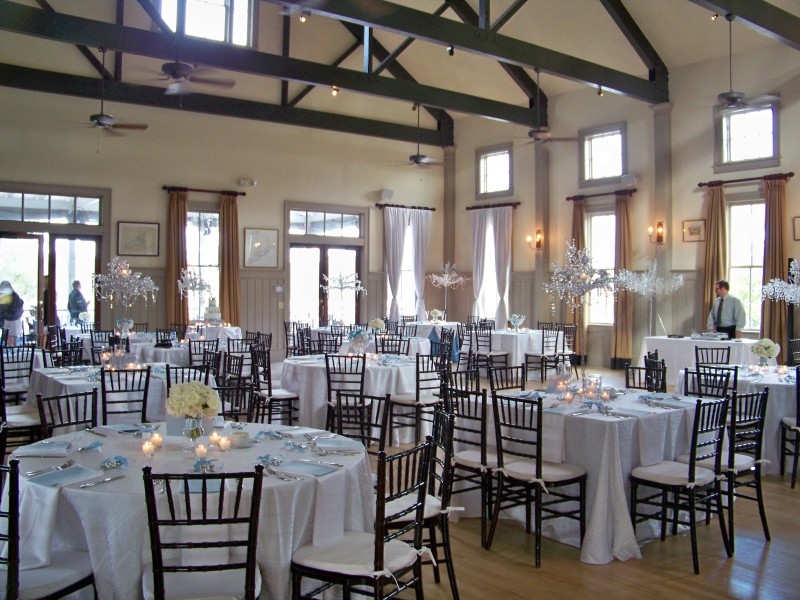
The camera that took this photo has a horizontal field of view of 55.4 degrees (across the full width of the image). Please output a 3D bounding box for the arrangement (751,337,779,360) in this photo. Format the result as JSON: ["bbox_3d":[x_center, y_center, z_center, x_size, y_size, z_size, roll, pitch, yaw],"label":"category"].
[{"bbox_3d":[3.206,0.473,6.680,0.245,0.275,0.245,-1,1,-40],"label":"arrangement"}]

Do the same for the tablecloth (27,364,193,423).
[{"bbox_3d":[-2.463,1.033,6.841,1.340,0.770,1.340,0,1,-38],"label":"tablecloth"}]

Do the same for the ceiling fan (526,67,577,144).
[{"bbox_3d":[2.014,-2.831,11.130,1.300,1.120,1.300,-1,1,-40],"label":"ceiling fan"}]

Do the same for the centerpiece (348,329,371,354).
[{"bbox_3d":[-0.409,0.455,7.800,0.235,0.285,0.235,0,1,0],"label":"centerpiece"}]

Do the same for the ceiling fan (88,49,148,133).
[{"bbox_3d":[-3.949,-2.794,10.120,1.313,1.071,1.313,-1,1,-38],"label":"ceiling fan"}]

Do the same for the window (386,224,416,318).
[{"bbox_3d":[0.064,-0.623,16.692,0.869,2.121,0.121,-1,1,-38],"label":"window"}]

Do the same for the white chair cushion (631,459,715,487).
[{"bbox_3d":[1.550,0.983,4.320,0.390,0.055,0.390,-1,1,-44],"label":"white chair cushion"}]

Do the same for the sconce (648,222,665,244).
[{"bbox_3d":[4.519,-1.174,13.463,0.200,0.390,0.250,0,1,-38],"label":"sconce"}]

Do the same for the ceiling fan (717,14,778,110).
[{"bbox_3d":[3.965,-2.867,9.150,1.300,1.130,1.300,-1,1,-40],"label":"ceiling fan"}]

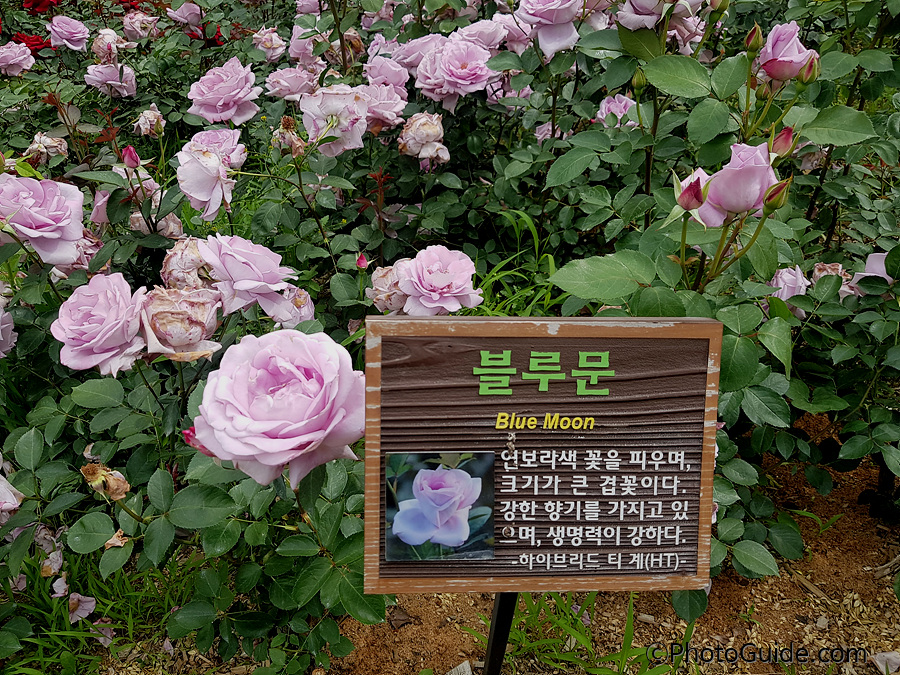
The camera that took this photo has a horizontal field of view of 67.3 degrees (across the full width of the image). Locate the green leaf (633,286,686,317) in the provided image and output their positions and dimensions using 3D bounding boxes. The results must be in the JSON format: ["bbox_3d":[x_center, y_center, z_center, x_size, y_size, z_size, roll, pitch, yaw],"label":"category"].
[{"bbox_3d":[0.188,-0.028,0.610,0.048,0.012,0.050,-8,54,-6],"label":"green leaf"}]

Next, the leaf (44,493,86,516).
[{"bbox_3d":[-0.456,0.198,0.800,0.050,0.012,0.032,-27,54,-22],"label":"leaf"}]

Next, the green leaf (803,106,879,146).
[{"bbox_3d":[0.375,-0.196,0.650,0.069,0.012,0.047,8,54,6],"label":"green leaf"}]

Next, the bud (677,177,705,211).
[{"bbox_3d":[0.217,-0.130,0.610,0.025,0.031,0.025,13,29,19],"label":"bud"}]

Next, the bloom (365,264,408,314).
[{"bbox_3d":[-0.084,-0.070,0.970,0.077,0.077,0.075,4,29,8],"label":"bloom"}]

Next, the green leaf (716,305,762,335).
[{"bbox_3d":[0.325,-0.020,0.760,0.049,0.015,0.056,8,41,15],"label":"green leaf"}]

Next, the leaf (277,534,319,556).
[{"bbox_3d":[-0.155,0.212,0.690,0.045,0.012,0.028,-2,37,-2],"label":"leaf"}]

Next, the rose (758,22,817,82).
[{"bbox_3d":[0.369,-0.312,0.740,0.062,0.063,0.060,21,34,25],"label":"rose"}]

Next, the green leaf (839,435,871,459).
[{"bbox_3d":[0.689,0.187,1.149,0.068,0.013,0.034,-31,51,-3],"label":"green leaf"}]

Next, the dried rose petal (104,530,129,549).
[{"bbox_3d":[-0.365,0.221,0.740,0.026,0.018,0.020,-24,47,-24],"label":"dried rose petal"}]

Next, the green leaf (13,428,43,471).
[{"bbox_3d":[-0.544,0.144,0.870,0.037,0.013,0.057,2,60,1],"label":"green leaf"}]

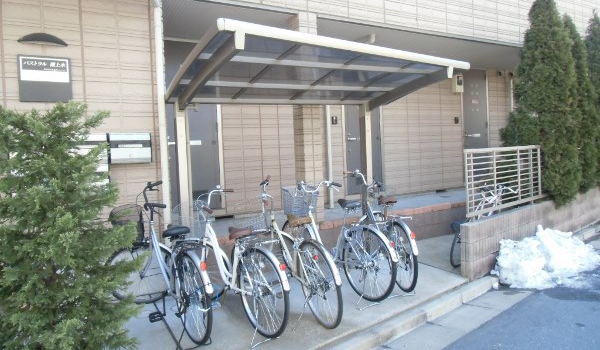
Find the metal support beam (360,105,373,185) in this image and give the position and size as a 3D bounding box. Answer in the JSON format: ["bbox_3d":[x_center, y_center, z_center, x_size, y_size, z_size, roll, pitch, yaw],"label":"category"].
[{"bbox_3d":[0.878,0.056,5.606,0.090,1.970,0.100,-4,3,-29],"label":"metal support beam"}]

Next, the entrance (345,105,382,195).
[{"bbox_3d":[1.083,-0.841,7.149,0.850,2.300,0.120,-4,3,-29],"label":"entrance"}]

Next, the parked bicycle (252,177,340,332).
[{"bbox_3d":[-0.111,0.636,3.549,0.670,1.116,1.543,-4,3,-27],"label":"parked bicycle"}]

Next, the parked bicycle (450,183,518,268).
[{"bbox_3d":[2.154,0.575,4.995,1.462,0.893,0.538,-5,4,-40],"label":"parked bicycle"}]

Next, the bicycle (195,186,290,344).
[{"bbox_3d":[-0.599,0.673,3.440,0.690,1.096,1.543,-5,4,-35],"label":"bicycle"}]

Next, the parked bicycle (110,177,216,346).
[{"bbox_3d":[-1.129,0.677,3.402,0.690,1.137,1.543,-5,4,-36],"label":"parked bicycle"}]

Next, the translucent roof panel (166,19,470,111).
[{"bbox_3d":[0.310,-0.941,4.210,2.950,0.420,1.900,-4,3,-29],"label":"translucent roof panel"}]

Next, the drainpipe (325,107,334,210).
[{"bbox_3d":[0.448,-0.627,6.521,0.070,2.300,0.070,-4,3,-29],"label":"drainpipe"}]

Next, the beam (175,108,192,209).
[{"bbox_3d":[-1.238,0.215,4.420,0.095,1.930,0.100,-4,3,-29],"label":"beam"}]

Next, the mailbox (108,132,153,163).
[{"bbox_3d":[-1.628,-0.255,3.994,0.379,0.278,0.162,-4,4,-30],"label":"mailbox"}]

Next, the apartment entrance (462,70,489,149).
[{"bbox_3d":[3.620,-1.006,8.557,0.830,2.320,0.120,-4,3,-29],"label":"apartment entrance"}]

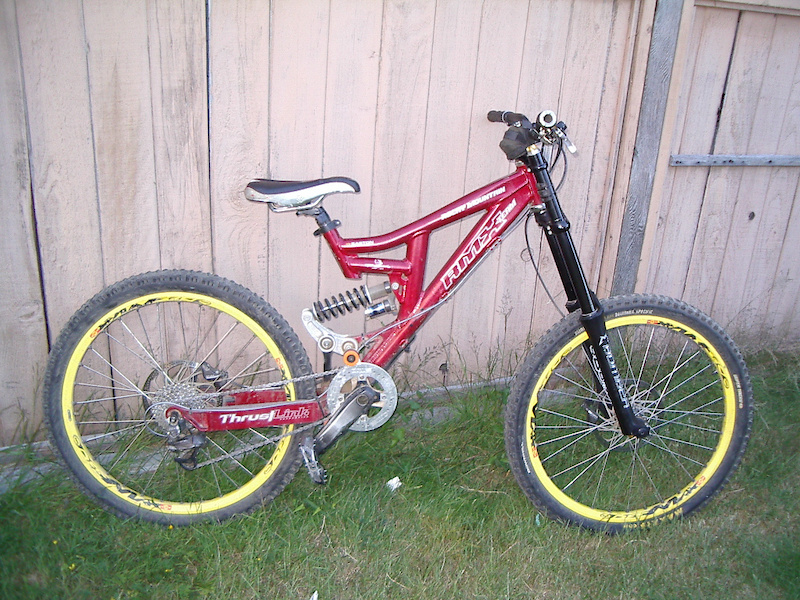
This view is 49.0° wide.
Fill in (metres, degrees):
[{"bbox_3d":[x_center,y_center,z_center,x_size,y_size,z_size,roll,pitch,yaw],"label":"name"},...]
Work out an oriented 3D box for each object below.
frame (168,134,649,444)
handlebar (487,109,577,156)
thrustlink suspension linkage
[{"bbox_3d":[0.048,-0.040,2.192,1.190,0.730,0.200,3,10,-5],"label":"frame"},{"bbox_3d":[0.323,-0.402,2.150,0.145,0.140,0.720,3,10,-5],"label":"handlebar"},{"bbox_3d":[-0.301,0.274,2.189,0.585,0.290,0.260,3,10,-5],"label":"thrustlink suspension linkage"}]

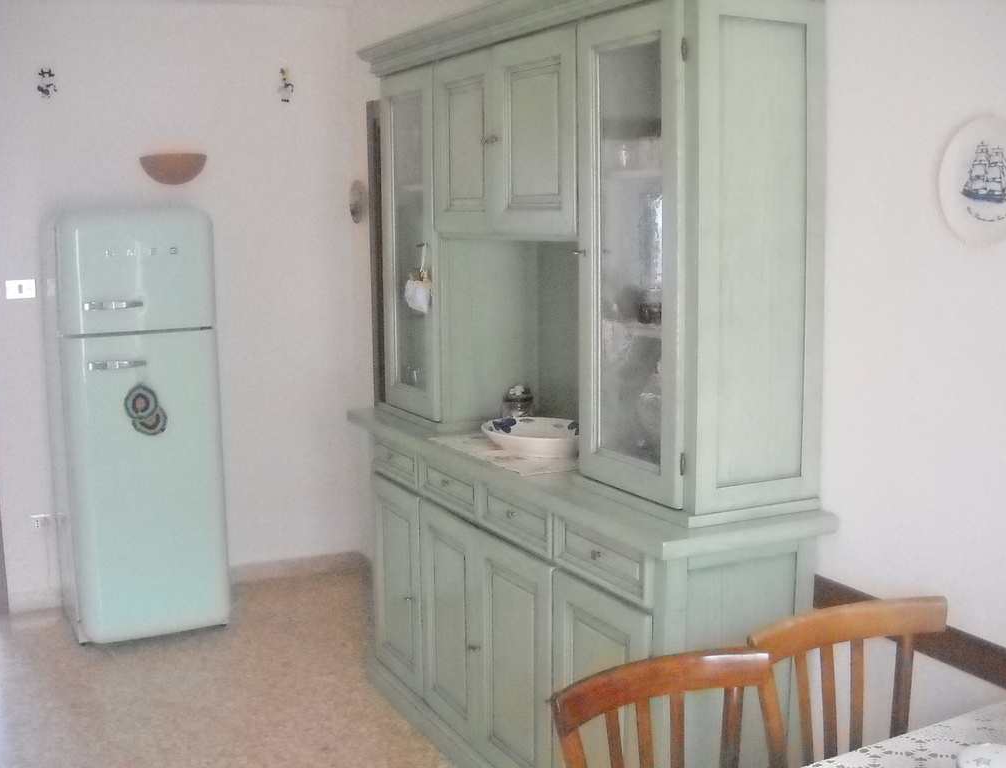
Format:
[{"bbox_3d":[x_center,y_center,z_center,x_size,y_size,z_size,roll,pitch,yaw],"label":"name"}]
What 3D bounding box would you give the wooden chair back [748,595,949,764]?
[{"bbox_3d":[0.761,0.924,2.293,0.490,0.900,0.500,-5,9,-27],"label":"wooden chair back"}]

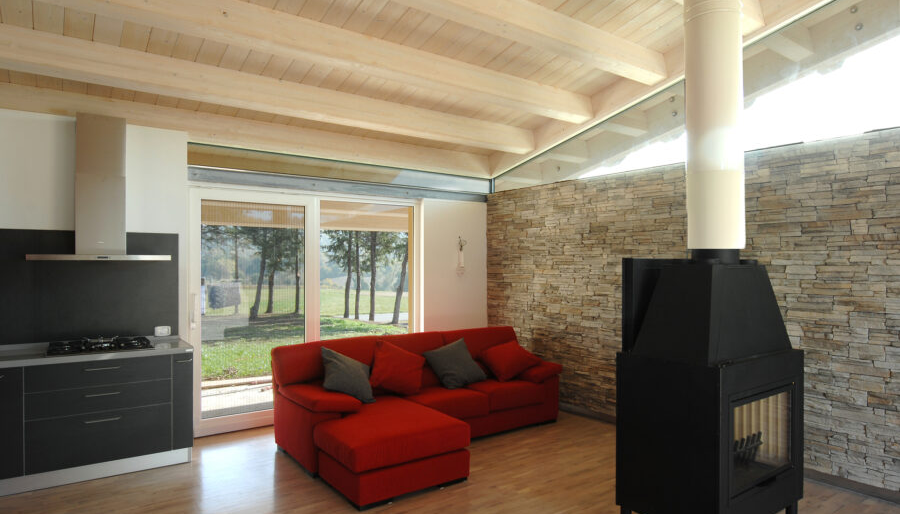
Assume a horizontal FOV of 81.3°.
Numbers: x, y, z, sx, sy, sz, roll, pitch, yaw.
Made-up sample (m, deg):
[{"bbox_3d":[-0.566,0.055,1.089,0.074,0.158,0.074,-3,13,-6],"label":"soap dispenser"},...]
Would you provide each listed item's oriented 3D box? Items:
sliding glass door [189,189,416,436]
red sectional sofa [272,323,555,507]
[{"bbox_3d":[-1.401,0.518,5.448,2.385,2.270,0.120,0,-1,-34],"label":"sliding glass door"},{"bbox_3d":[-0.030,1.214,4.657,2.620,0.865,1.546,0,-1,-34],"label":"red sectional sofa"}]

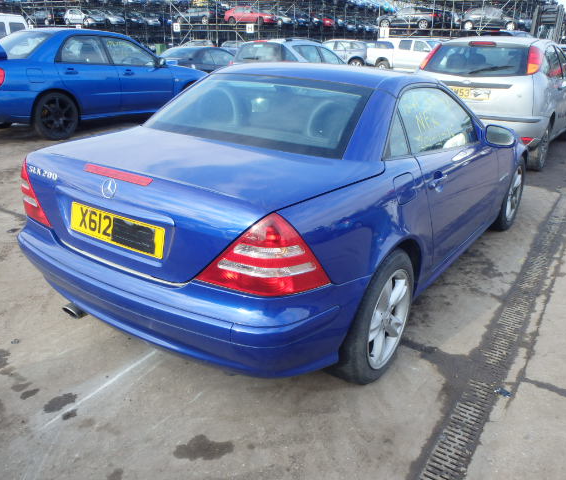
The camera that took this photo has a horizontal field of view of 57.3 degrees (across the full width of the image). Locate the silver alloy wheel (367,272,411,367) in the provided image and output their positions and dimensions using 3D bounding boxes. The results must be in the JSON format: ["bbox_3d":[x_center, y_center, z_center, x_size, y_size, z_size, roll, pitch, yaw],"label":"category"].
[{"bbox_3d":[0.378,0.315,2.187,0.170,0.430,0.430,14,25,31],"label":"silver alloy wheel"}]

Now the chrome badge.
[{"bbox_3d":[-0.624,-0.185,1.864,0.080,0.080,0.013,14,10,31],"label":"chrome badge"}]

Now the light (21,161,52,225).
[{"bbox_3d":[-1.066,-0.228,2.312,0.180,0.285,0.443,-15,26,-35],"label":"light"}]

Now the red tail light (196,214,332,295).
[{"bbox_3d":[-0.061,0.030,1.677,0.443,0.285,0.180,7,22,15],"label":"red tail light"}]

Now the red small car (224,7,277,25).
[{"bbox_3d":[-2.499,-17.244,39.800,4.000,1.370,1.680,11,23,24],"label":"red small car"}]

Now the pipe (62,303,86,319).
[{"bbox_3d":[-0.891,0.297,2.297,0.100,0.070,0.140,14,25,31],"label":"pipe"}]

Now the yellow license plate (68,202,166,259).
[{"bbox_3d":[-0.625,-0.040,1.921,0.520,0.111,0.012,14,14,31],"label":"yellow license plate"}]

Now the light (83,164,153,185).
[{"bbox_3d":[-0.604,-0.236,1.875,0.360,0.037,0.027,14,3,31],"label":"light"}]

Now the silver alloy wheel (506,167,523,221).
[{"bbox_3d":[1.728,-0.374,4.048,0.170,0.430,0.430,15,25,33],"label":"silver alloy wheel"}]

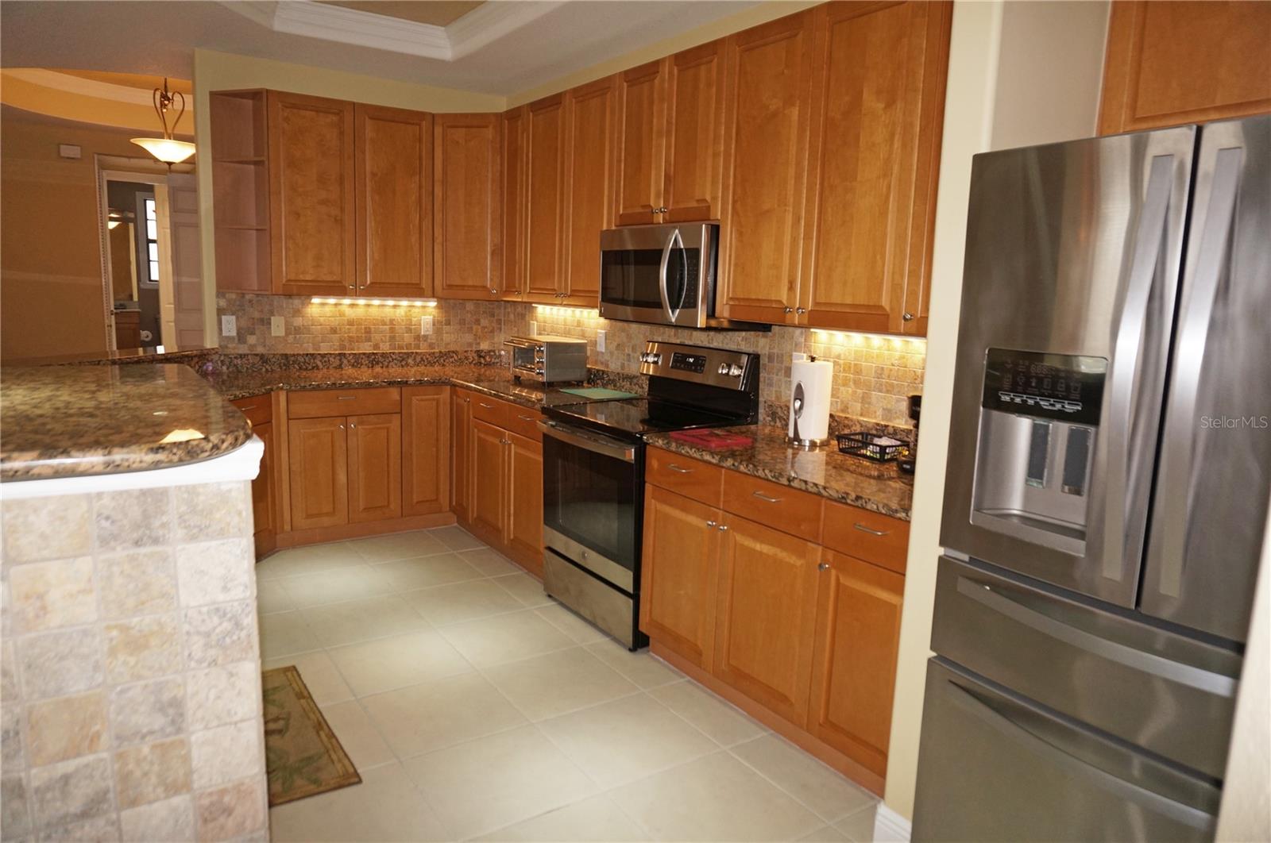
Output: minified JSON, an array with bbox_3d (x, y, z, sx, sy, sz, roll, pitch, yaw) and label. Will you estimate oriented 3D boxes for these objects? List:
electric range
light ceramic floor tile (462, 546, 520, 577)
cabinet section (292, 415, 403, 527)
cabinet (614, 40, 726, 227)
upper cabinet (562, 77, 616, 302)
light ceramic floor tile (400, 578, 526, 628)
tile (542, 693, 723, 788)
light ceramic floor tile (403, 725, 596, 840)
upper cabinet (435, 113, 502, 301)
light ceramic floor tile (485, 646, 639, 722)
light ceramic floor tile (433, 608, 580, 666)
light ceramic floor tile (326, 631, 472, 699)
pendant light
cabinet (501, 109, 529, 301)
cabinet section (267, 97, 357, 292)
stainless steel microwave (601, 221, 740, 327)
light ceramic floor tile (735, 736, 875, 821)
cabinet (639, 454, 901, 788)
[{"bbox_3d":[0.034,0.283,3.744,0.672,1.219,0.759,-4,11,-33],"label":"electric range"},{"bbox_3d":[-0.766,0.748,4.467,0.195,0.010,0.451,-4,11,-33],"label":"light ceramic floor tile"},{"bbox_3d":[-1.761,0.226,4.936,0.604,0.609,0.610,-4,11,-34],"label":"cabinet section"},{"bbox_3d":[0.260,-1.187,3.651,0.325,0.676,0.758,-4,11,-33],"label":"cabinet"},{"bbox_3d":[-0.093,-1.095,4.147,0.313,1.050,0.475,-4,11,-33],"label":"upper cabinet"},{"bbox_3d":[-0.787,0.836,3.911,0.451,0.010,0.451,-4,11,-33],"label":"light ceramic floor tile"},{"bbox_3d":[-0.028,1.048,2.817,0.455,0.012,0.455,-4,11,-33],"label":"tile"},{"bbox_3d":[-0.411,1.071,2.541,0.455,0.010,0.455,-4,11,-33],"label":"light ceramic floor tile"},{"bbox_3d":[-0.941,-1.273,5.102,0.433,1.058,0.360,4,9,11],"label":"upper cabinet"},{"bbox_3d":[-0.283,0.974,3.169,0.455,0.010,0.455,-4,11,-33],"label":"light ceramic floor tile"},{"bbox_3d":[-0.537,0.911,3.571,0.455,0.012,0.455,-4,11,-33],"label":"light ceramic floor tile"},{"bbox_3d":[-0.914,0.932,3.285,0.451,0.010,0.451,-4,11,-33],"label":"light ceramic floor tile"},{"bbox_3d":[-3.503,-2.247,6.337,0.570,0.730,0.570,-4,11,-33],"label":"pendant light"},{"bbox_3d":[-0.558,-1.219,4.858,0.322,1.053,0.299,-4,11,-33],"label":"cabinet"},{"bbox_3d":[-1.857,-1.255,4.783,0.455,1.065,0.325,-4,11,-34],"label":"cabinet section"},{"bbox_3d":[0.194,-0.632,3.660,0.430,0.422,0.759,-4,11,-33],"label":"stainless steel microwave"},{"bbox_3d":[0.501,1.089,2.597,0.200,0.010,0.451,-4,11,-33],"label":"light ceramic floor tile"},{"bbox_3d":[0.625,0.584,3.019,0.621,0.870,1.232,-4,11,-33],"label":"cabinet"}]

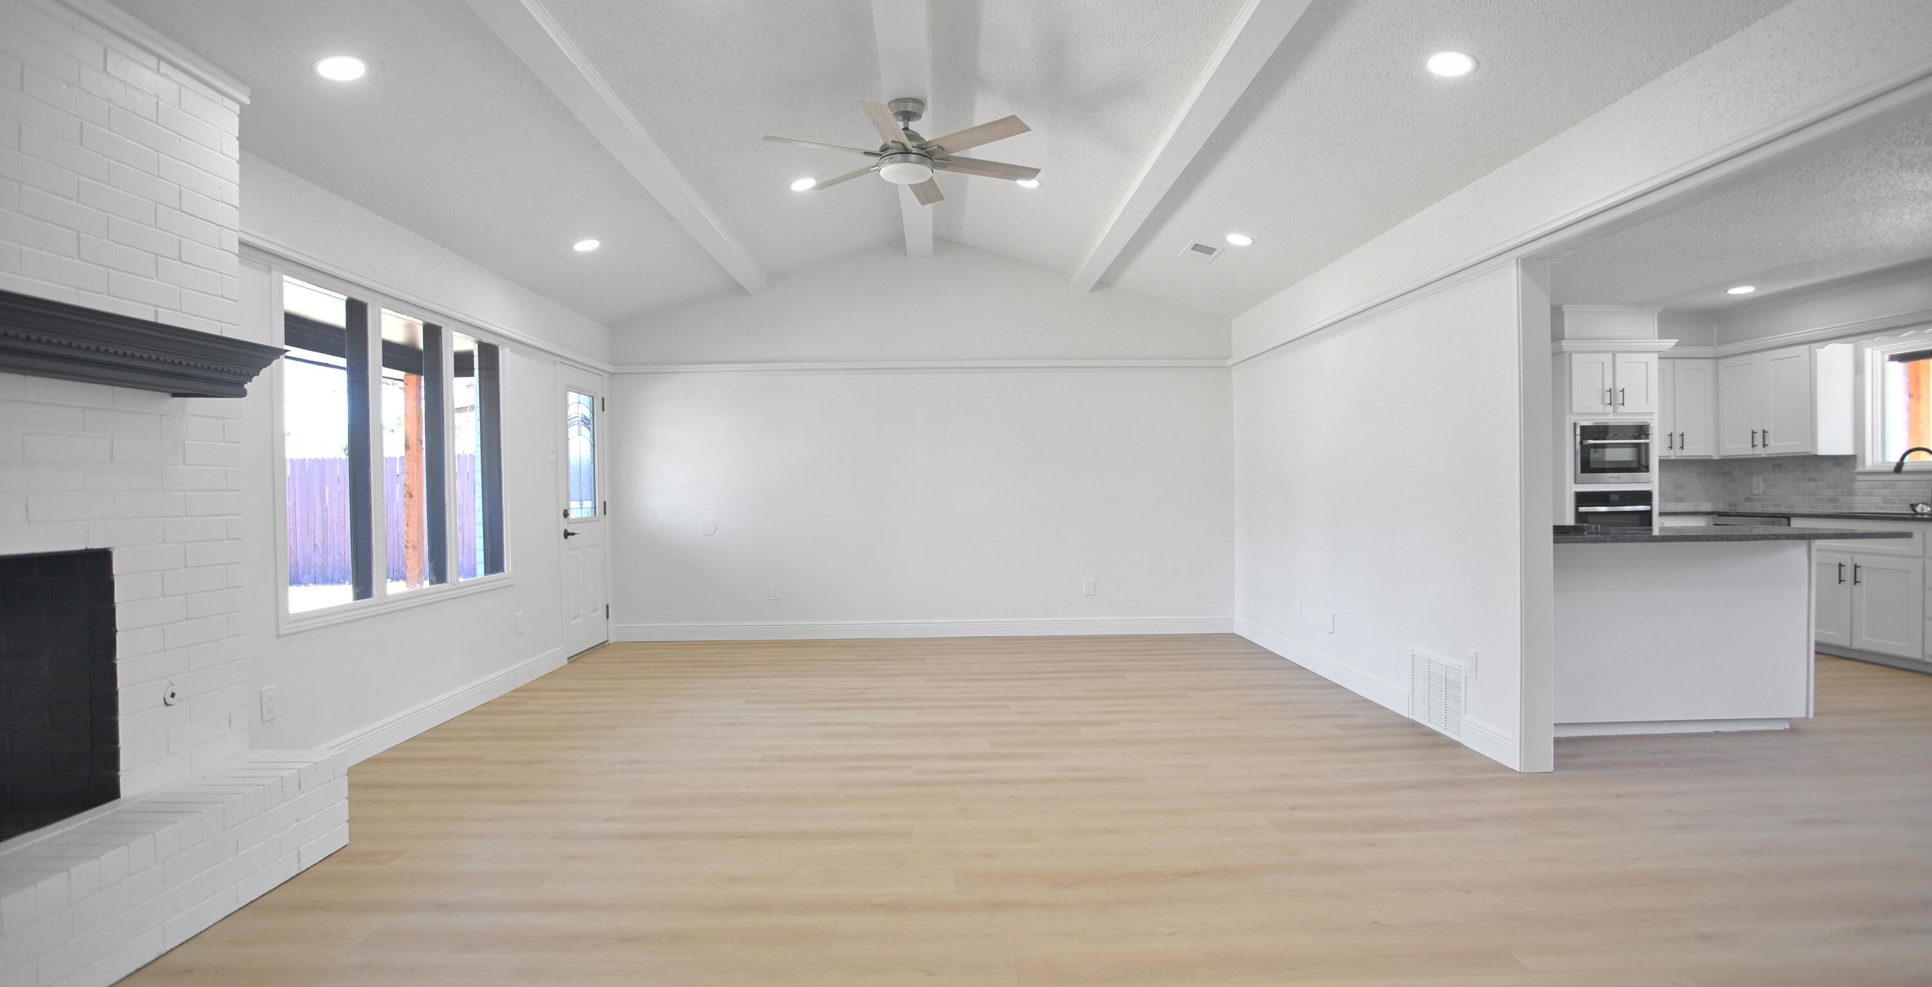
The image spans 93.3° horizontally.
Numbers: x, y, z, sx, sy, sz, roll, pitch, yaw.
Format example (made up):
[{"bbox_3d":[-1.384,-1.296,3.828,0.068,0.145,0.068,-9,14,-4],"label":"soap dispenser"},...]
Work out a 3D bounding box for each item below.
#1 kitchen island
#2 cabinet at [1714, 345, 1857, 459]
[{"bbox_3d":[3.367,0.650,4.471,1.890,0.920,0.640,-1,1,-2],"label":"kitchen island"},{"bbox_3d":[5.945,-0.648,6.650,0.320,0.750,0.790,-1,1,-2],"label":"cabinet"}]

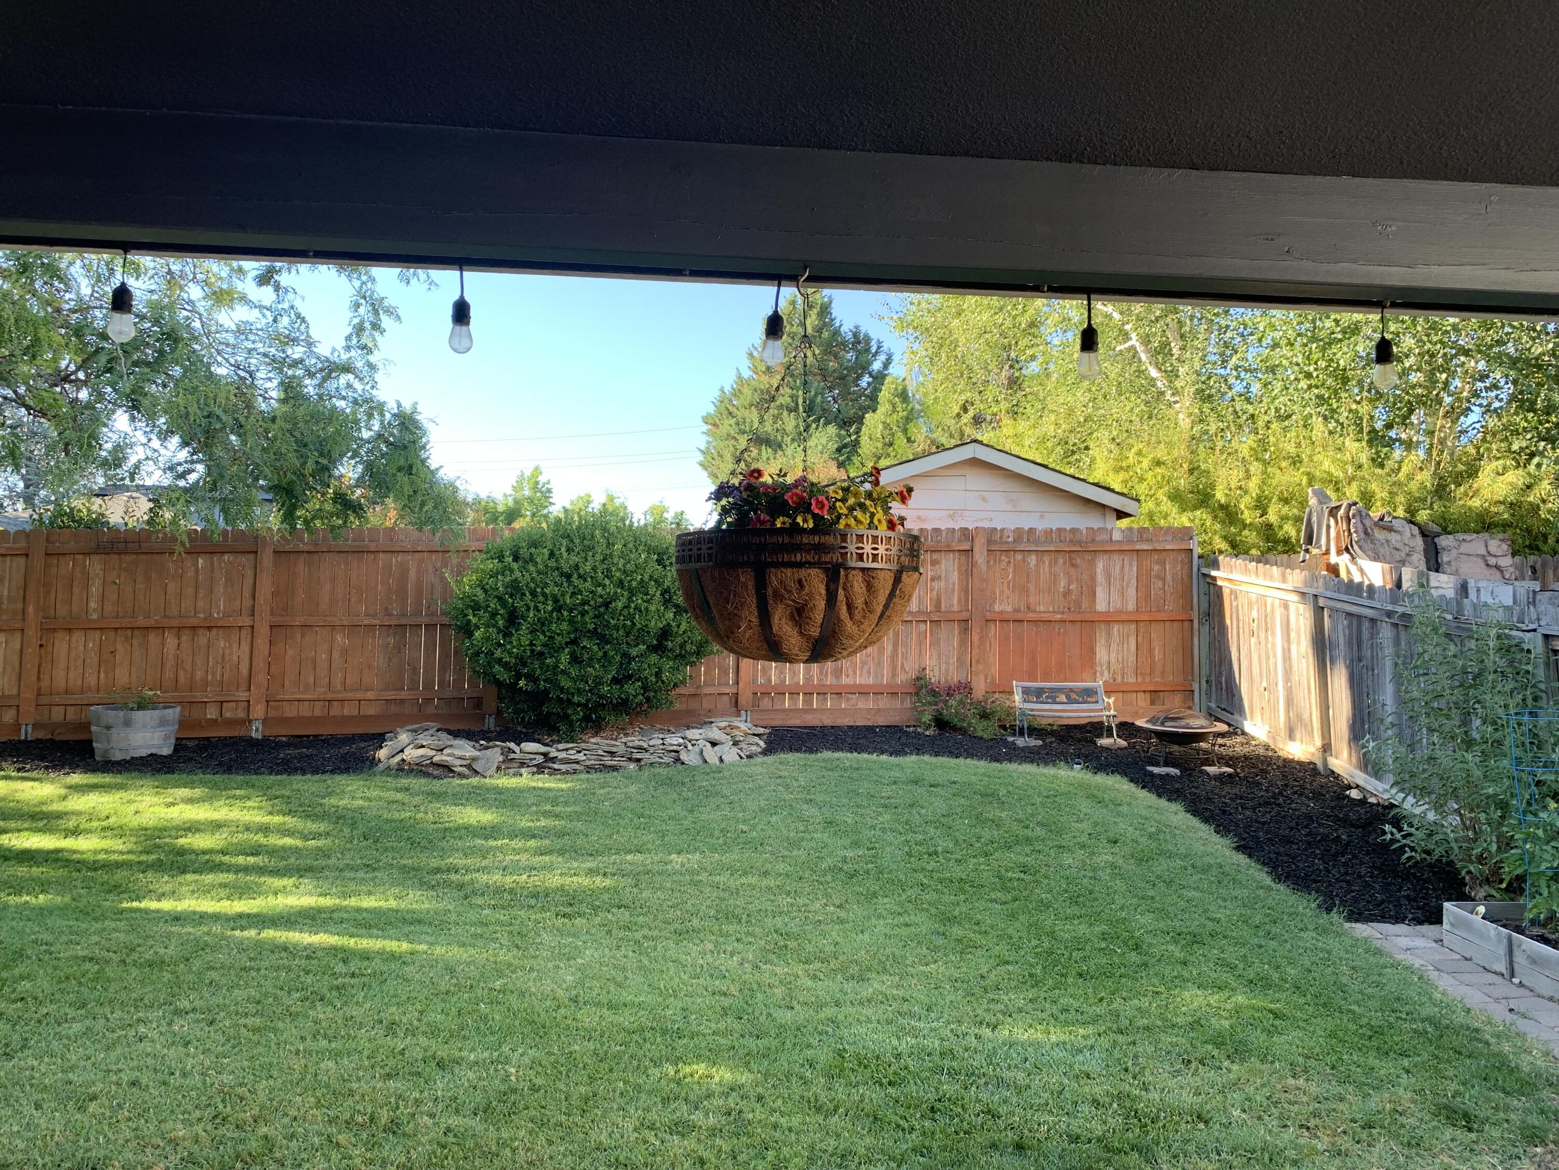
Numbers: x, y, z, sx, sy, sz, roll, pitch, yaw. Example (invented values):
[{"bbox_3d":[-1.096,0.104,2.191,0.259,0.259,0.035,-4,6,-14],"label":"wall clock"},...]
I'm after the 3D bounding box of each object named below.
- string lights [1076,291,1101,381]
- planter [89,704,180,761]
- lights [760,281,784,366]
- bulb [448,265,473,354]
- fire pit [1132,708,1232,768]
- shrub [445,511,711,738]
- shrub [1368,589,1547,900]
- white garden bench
[{"bbox_3d":[0.619,-0.496,2.340,0.045,0.178,0.045,1,-2,-5],"label":"string lights"},{"bbox_3d":[-5.475,1.263,9.950,0.680,0.430,0.680,1,-2,-5],"label":"planter"},{"bbox_3d":[-0.014,-0.512,2.290,0.046,0.172,0.046,1,-2,-5],"label":"lights"},{"bbox_3d":[-0.610,-0.527,2.240,0.045,0.174,0.045,1,-2,-5],"label":"bulb"},{"bbox_3d":[3.317,1.250,9.650,0.750,0.460,0.750,1,-2,-5],"label":"fire pit"},{"bbox_3d":[-1.769,0.341,10.400,2.300,2.020,2.050,1,-2,-5],"label":"shrub"},{"bbox_3d":[3.544,0.822,6.100,0.930,1.580,0.920,1,-2,-5],"label":"shrub"},{"bbox_3d":[2.543,1.130,10.450,0.830,0.510,0.360,1,-2,-2],"label":"white garden bench"}]

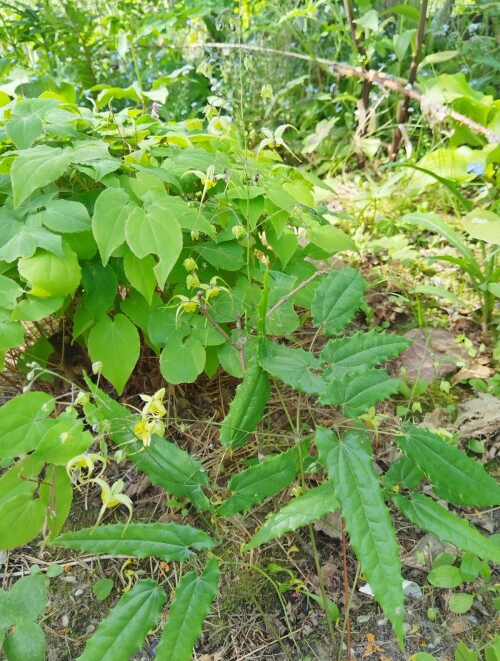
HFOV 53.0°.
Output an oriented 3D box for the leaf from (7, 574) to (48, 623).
[{"bbox_3d":[-0.208,0.252,0.470,0.039,0.010,0.042,14,39,24],"label":"leaf"}]

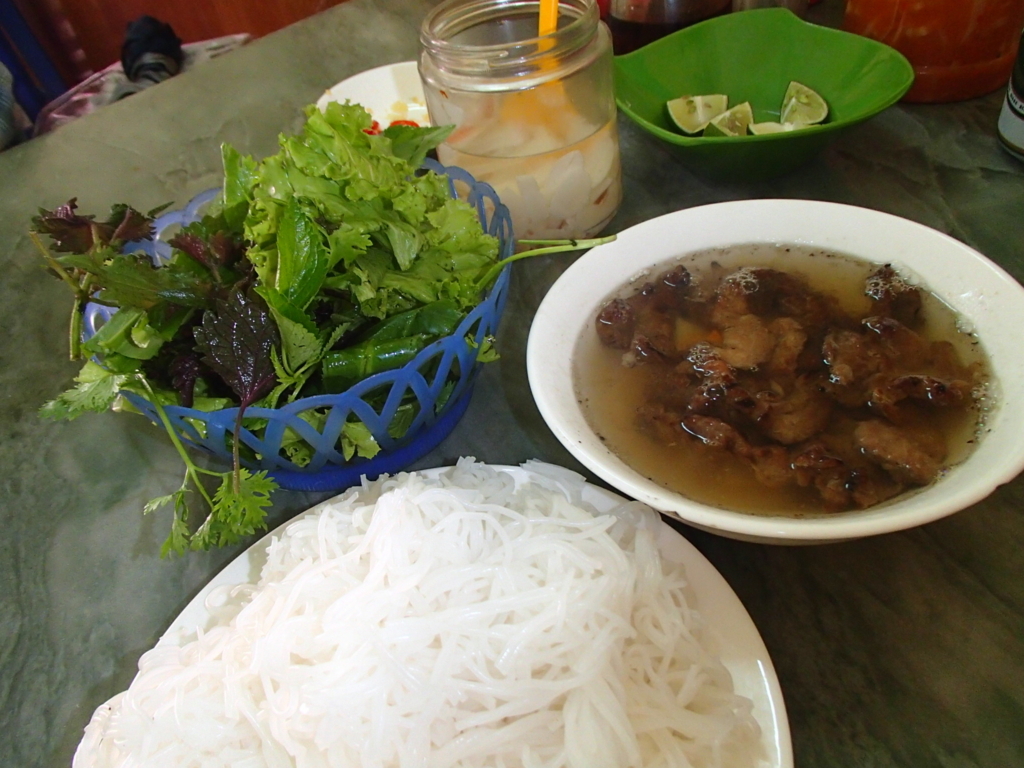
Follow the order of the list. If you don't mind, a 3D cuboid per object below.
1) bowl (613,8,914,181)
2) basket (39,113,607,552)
[{"bbox_3d":[0.142,-0.166,0.507,0.161,0.057,0.167,-21,44,-11],"label":"bowl"},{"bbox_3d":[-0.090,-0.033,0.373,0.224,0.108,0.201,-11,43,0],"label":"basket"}]

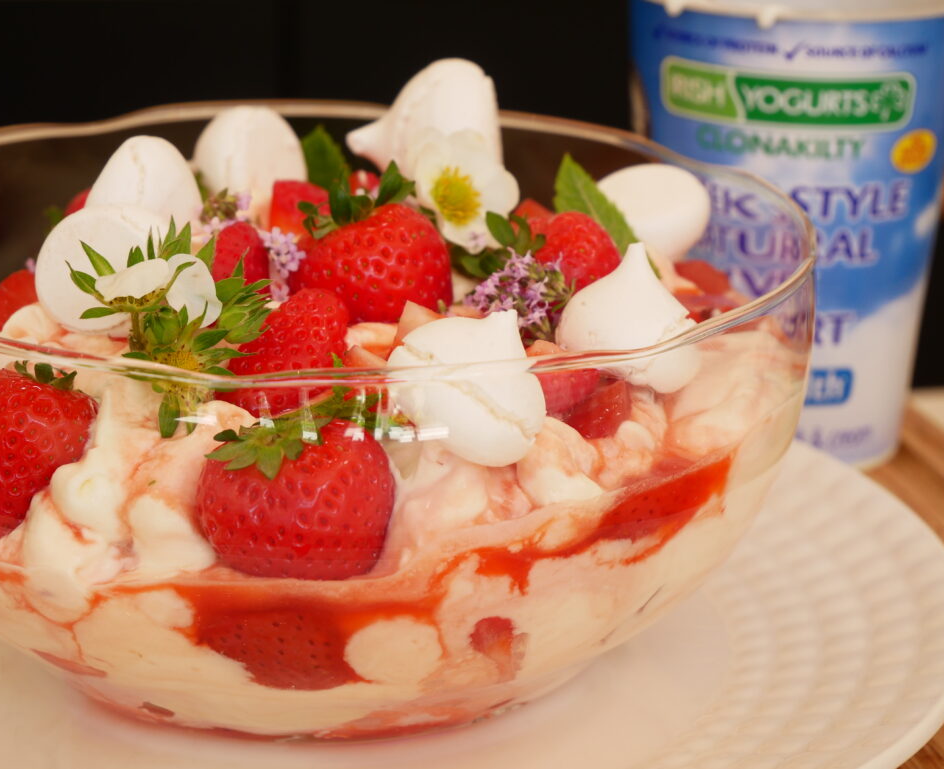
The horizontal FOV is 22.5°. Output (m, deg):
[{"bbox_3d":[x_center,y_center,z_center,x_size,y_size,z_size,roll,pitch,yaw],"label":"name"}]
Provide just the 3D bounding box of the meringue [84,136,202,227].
[{"bbox_3d":[-0.078,-0.046,0.560,0.028,0.026,0.027,0,19,0],"label":"meringue"}]

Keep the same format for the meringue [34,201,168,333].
[{"bbox_3d":[-0.093,-0.029,0.592,0.033,0.033,0.029,4,18,11],"label":"meringue"}]

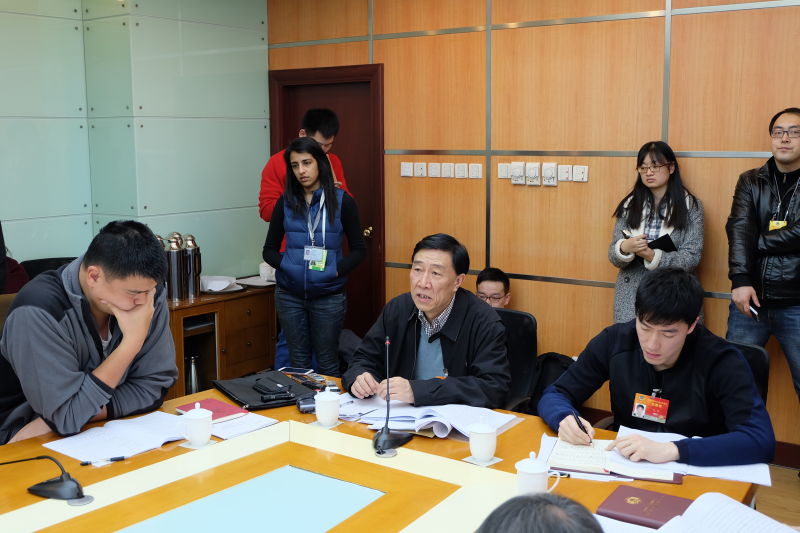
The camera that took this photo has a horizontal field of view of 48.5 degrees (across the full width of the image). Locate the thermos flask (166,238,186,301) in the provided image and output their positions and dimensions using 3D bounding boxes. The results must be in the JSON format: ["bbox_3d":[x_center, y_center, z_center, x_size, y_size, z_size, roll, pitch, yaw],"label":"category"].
[{"bbox_3d":[-1.361,0.010,5.377,0.130,0.380,0.105,-3,9,-20],"label":"thermos flask"}]

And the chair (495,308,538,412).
[{"bbox_3d":[0.168,0.665,3.414,0.560,1.000,0.600,5,10,34],"label":"chair"}]

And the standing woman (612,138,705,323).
[{"bbox_3d":[1.306,0.193,4.574,0.460,1.660,0.340,5,10,34],"label":"standing woman"}]

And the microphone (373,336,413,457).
[{"bbox_3d":[-0.021,0.380,2.740,0.095,0.340,0.165,8,12,42],"label":"microphone"}]

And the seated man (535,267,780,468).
[{"bbox_3d":[0.850,0.635,2.858,0.680,1.300,0.680,5,10,32],"label":"seated man"}]

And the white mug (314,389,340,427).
[{"bbox_3d":[-0.232,0.438,2.829,0.085,0.122,0.098,-1,8,-5],"label":"white mug"}]

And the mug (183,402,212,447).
[{"bbox_3d":[-0.602,0.466,2.643,0.085,0.125,0.098,-2,9,-13],"label":"mug"}]

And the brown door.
[{"bbox_3d":[-0.485,-0.256,5.933,0.947,2.101,0.100,5,10,34],"label":"brown door"}]

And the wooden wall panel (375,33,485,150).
[{"bbox_3d":[0.171,-1.044,5.361,0.804,0.681,0.030,5,10,34],"label":"wooden wall panel"}]

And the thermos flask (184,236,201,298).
[{"bbox_3d":[-1.173,0.004,5.016,0.120,0.360,0.090,6,11,39],"label":"thermos flask"}]

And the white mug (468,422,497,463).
[{"bbox_3d":[0.247,0.500,2.625,0.086,0.132,0.112,0,9,5],"label":"white mug"}]

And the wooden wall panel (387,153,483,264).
[{"bbox_3d":[0.220,-0.350,5.585,0.739,0.696,0.030,5,10,34],"label":"wooden wall panel"}]

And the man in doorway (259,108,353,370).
[{"bbox_3d":[-0.499,0.043,4.963,0.520,1.790,0.380,-5,10,-30],"label":"man in doorway"}]

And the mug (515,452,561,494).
[{"bbox_3d":[0.355,0.547,2.306,0.114,0.132,0.086,1,9,6],"label":"mug"}]

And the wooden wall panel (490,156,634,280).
[{"bbox_3d":[0.953,-0.266,4.937,1.012,0.683,0.030,5,10,34],"label":"wooden wall panel"}]

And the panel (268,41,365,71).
[{"bbox_3d":[-0.549,-1.409,5.957,0.861,0.146,0.030,5,10,34],"label":"panel"}]

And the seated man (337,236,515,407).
[{"bbox_3d":[0.131,0.530,3.198,0.580,1.330,0.780,6,11,38],"label":"seated man"}]

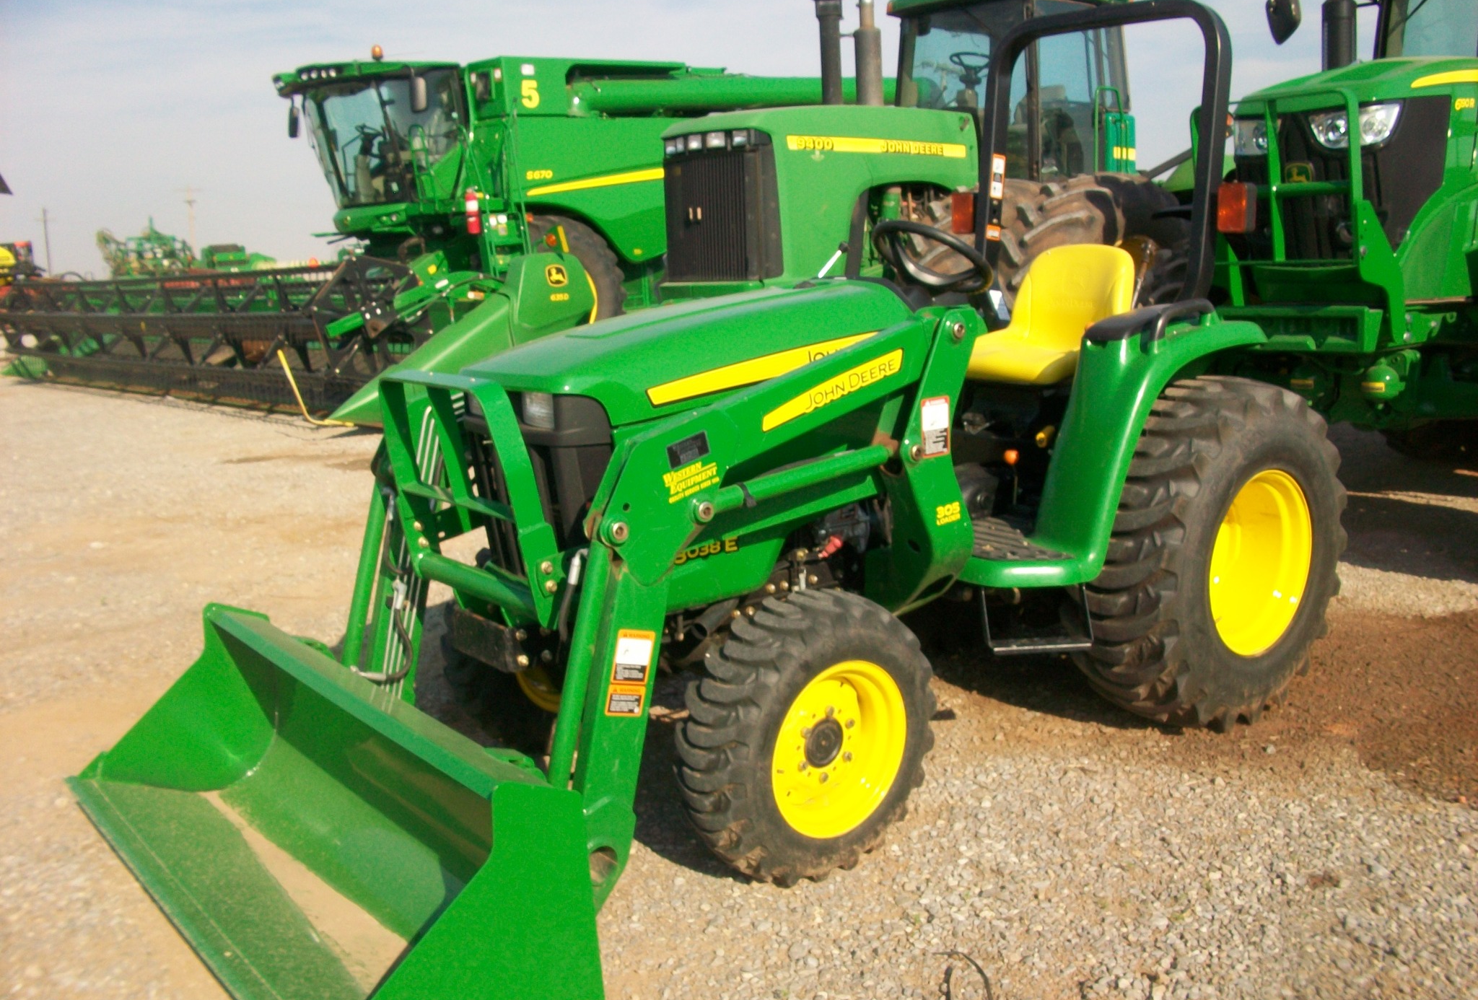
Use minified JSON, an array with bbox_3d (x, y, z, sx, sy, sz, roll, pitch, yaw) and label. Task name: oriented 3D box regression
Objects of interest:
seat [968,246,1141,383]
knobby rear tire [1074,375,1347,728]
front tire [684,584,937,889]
[{"bbox_3d":[1.023,-0.620,4.501,0.450,0.455,0.460,-7,12,-38],"label":"seat"},{"bbox_3d":[1.429,0.163,4.153,1.045,1.045,0.370,-7,12,-38],"label":"knobby rear tire"},{"bbox_3d":[0.162,0.537,3.089,0.645,0.645,0.215,-7,12,-38],"label":"front tire"}]

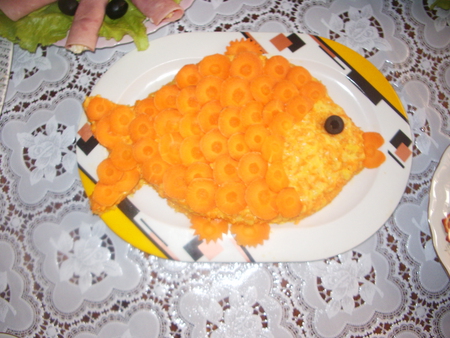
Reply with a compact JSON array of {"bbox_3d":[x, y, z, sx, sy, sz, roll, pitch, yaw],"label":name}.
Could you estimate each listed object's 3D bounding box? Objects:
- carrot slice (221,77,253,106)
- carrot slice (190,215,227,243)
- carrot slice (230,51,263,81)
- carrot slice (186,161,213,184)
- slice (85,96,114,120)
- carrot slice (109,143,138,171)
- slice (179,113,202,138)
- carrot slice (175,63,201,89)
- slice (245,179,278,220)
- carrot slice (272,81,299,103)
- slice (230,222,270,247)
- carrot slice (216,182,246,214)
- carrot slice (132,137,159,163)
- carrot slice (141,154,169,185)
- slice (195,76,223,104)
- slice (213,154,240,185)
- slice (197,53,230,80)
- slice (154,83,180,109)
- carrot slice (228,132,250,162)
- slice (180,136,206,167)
[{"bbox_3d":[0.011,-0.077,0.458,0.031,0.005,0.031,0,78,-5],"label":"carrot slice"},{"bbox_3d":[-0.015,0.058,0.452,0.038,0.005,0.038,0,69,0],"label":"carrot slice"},{"bbox_3d":[0.023,-0.107,0.472,0.034,0.004,0.033,0,77,-3],"label":"carrot slice"},{"bbox_3d":[-0.024,0.006,0.434,0.026,0.004,0.026,0,86,0],"label":"carrot slice"},{"bbox_3d":[-0.124,-0.060,0.454,0.027,0.004,0.027,0,78,3],"label":"slice"},{"bbox_3d":[-0.101,-0.012,0.453,0.029,0.004,0.028,0,83,-3],"label":"carrot slice"},{"bbox_3d":[-0.031,-0.043,0.453,0.027,0.005,0.027,0,82,-6],"label":"slice"},{"bbox_3d":[-0.037,-0.095,0.469,0.028,0.004,0.029,0,75,5],"label":"carrot slice"},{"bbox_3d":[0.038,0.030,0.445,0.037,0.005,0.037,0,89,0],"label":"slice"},{"bbox_3d":[0.060,-0.076,0.450,0.026,0.004,0.026,1,75,-6],"label":"carrot slice"},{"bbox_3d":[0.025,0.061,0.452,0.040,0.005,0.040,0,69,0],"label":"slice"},{"bbox_3d":[0.006,0.029,0.449,0.031,0.004,0.032,0,88,-3],"label":"carrot slice"},{"bbox_3d":[-0.078,-0.018,0.453,0.027,0.004,0.027,0,81,-1],"label":"carrot slice"},{"bbox_3d":[-0.070,0.001,0.451,0.029,0.004,0.029,0,87,1],"label":"carrot slice"},{"bbox_3d":[-0.015,-0.080,0.464,0.029,0.004,0.030,0,77,-1],"label":"slice"},{"bbox_3d":[0.003,0.001,0.433,0.029,0.004,0.029,0,85,0],"label":"slice"},{"bbox_3d":[-0.010,-0.103,0.458,0.032,0.004,0.032,0,69,0],"label":"slice"},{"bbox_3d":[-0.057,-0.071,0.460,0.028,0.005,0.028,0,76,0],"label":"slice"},{"bbox_3d":[0.015,-0.021,0.434,0.025,0.004,0.025,0,81,-3],"label":"carrot slice"},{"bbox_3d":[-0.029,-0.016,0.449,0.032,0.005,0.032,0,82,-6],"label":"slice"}]

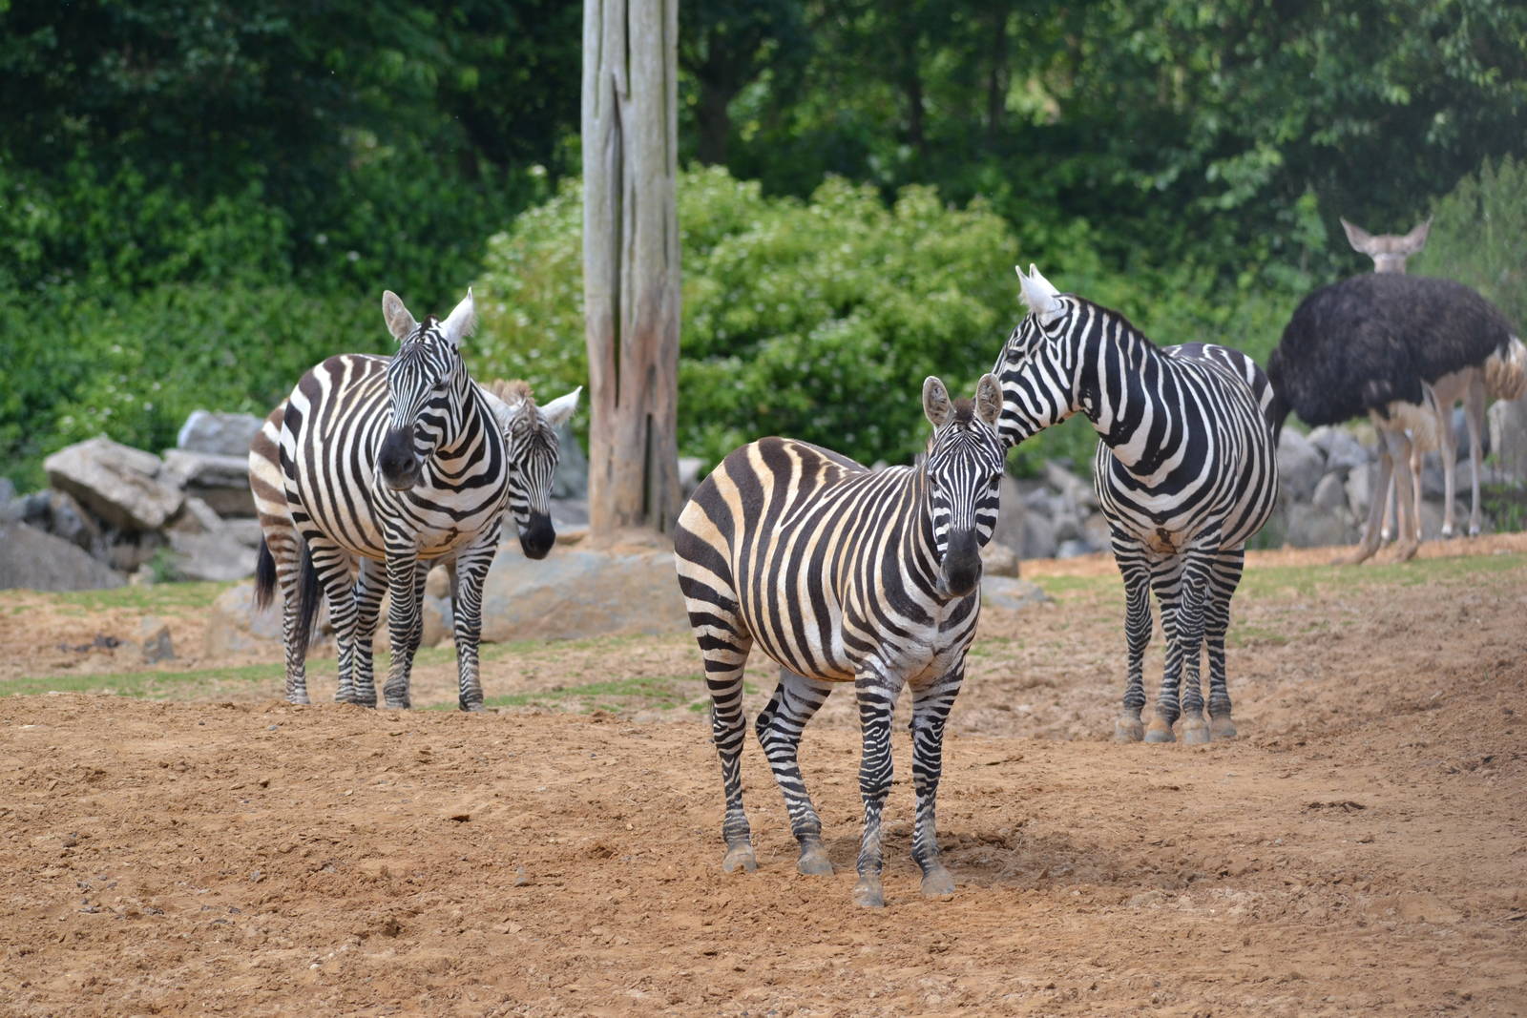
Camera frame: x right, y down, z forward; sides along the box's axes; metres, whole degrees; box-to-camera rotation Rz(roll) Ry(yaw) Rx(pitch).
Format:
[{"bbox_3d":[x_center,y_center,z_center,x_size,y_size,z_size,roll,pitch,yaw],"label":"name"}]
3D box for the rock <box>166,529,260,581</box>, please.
[{"bbox_3d":[-2.360,0.202,69.000,0.450,0.220,0.360,0,2,0],"label":"rock"}]

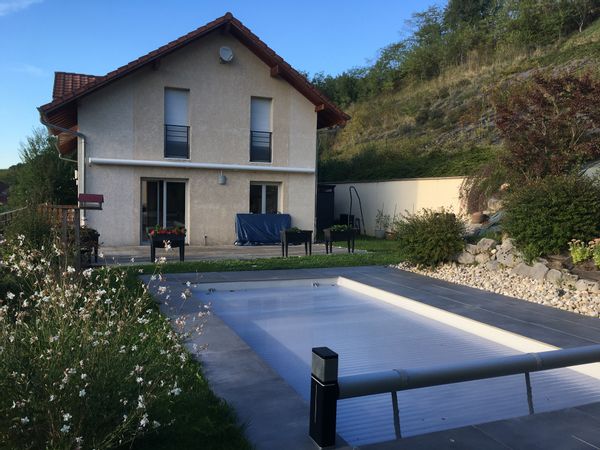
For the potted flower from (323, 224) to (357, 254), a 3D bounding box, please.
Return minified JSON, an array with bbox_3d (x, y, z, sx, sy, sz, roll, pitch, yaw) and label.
[{"bbox_3d":[1.135,0.397,14.770,0.850,0.850,0.450,0,3,-24],"label":"potted flower"}]

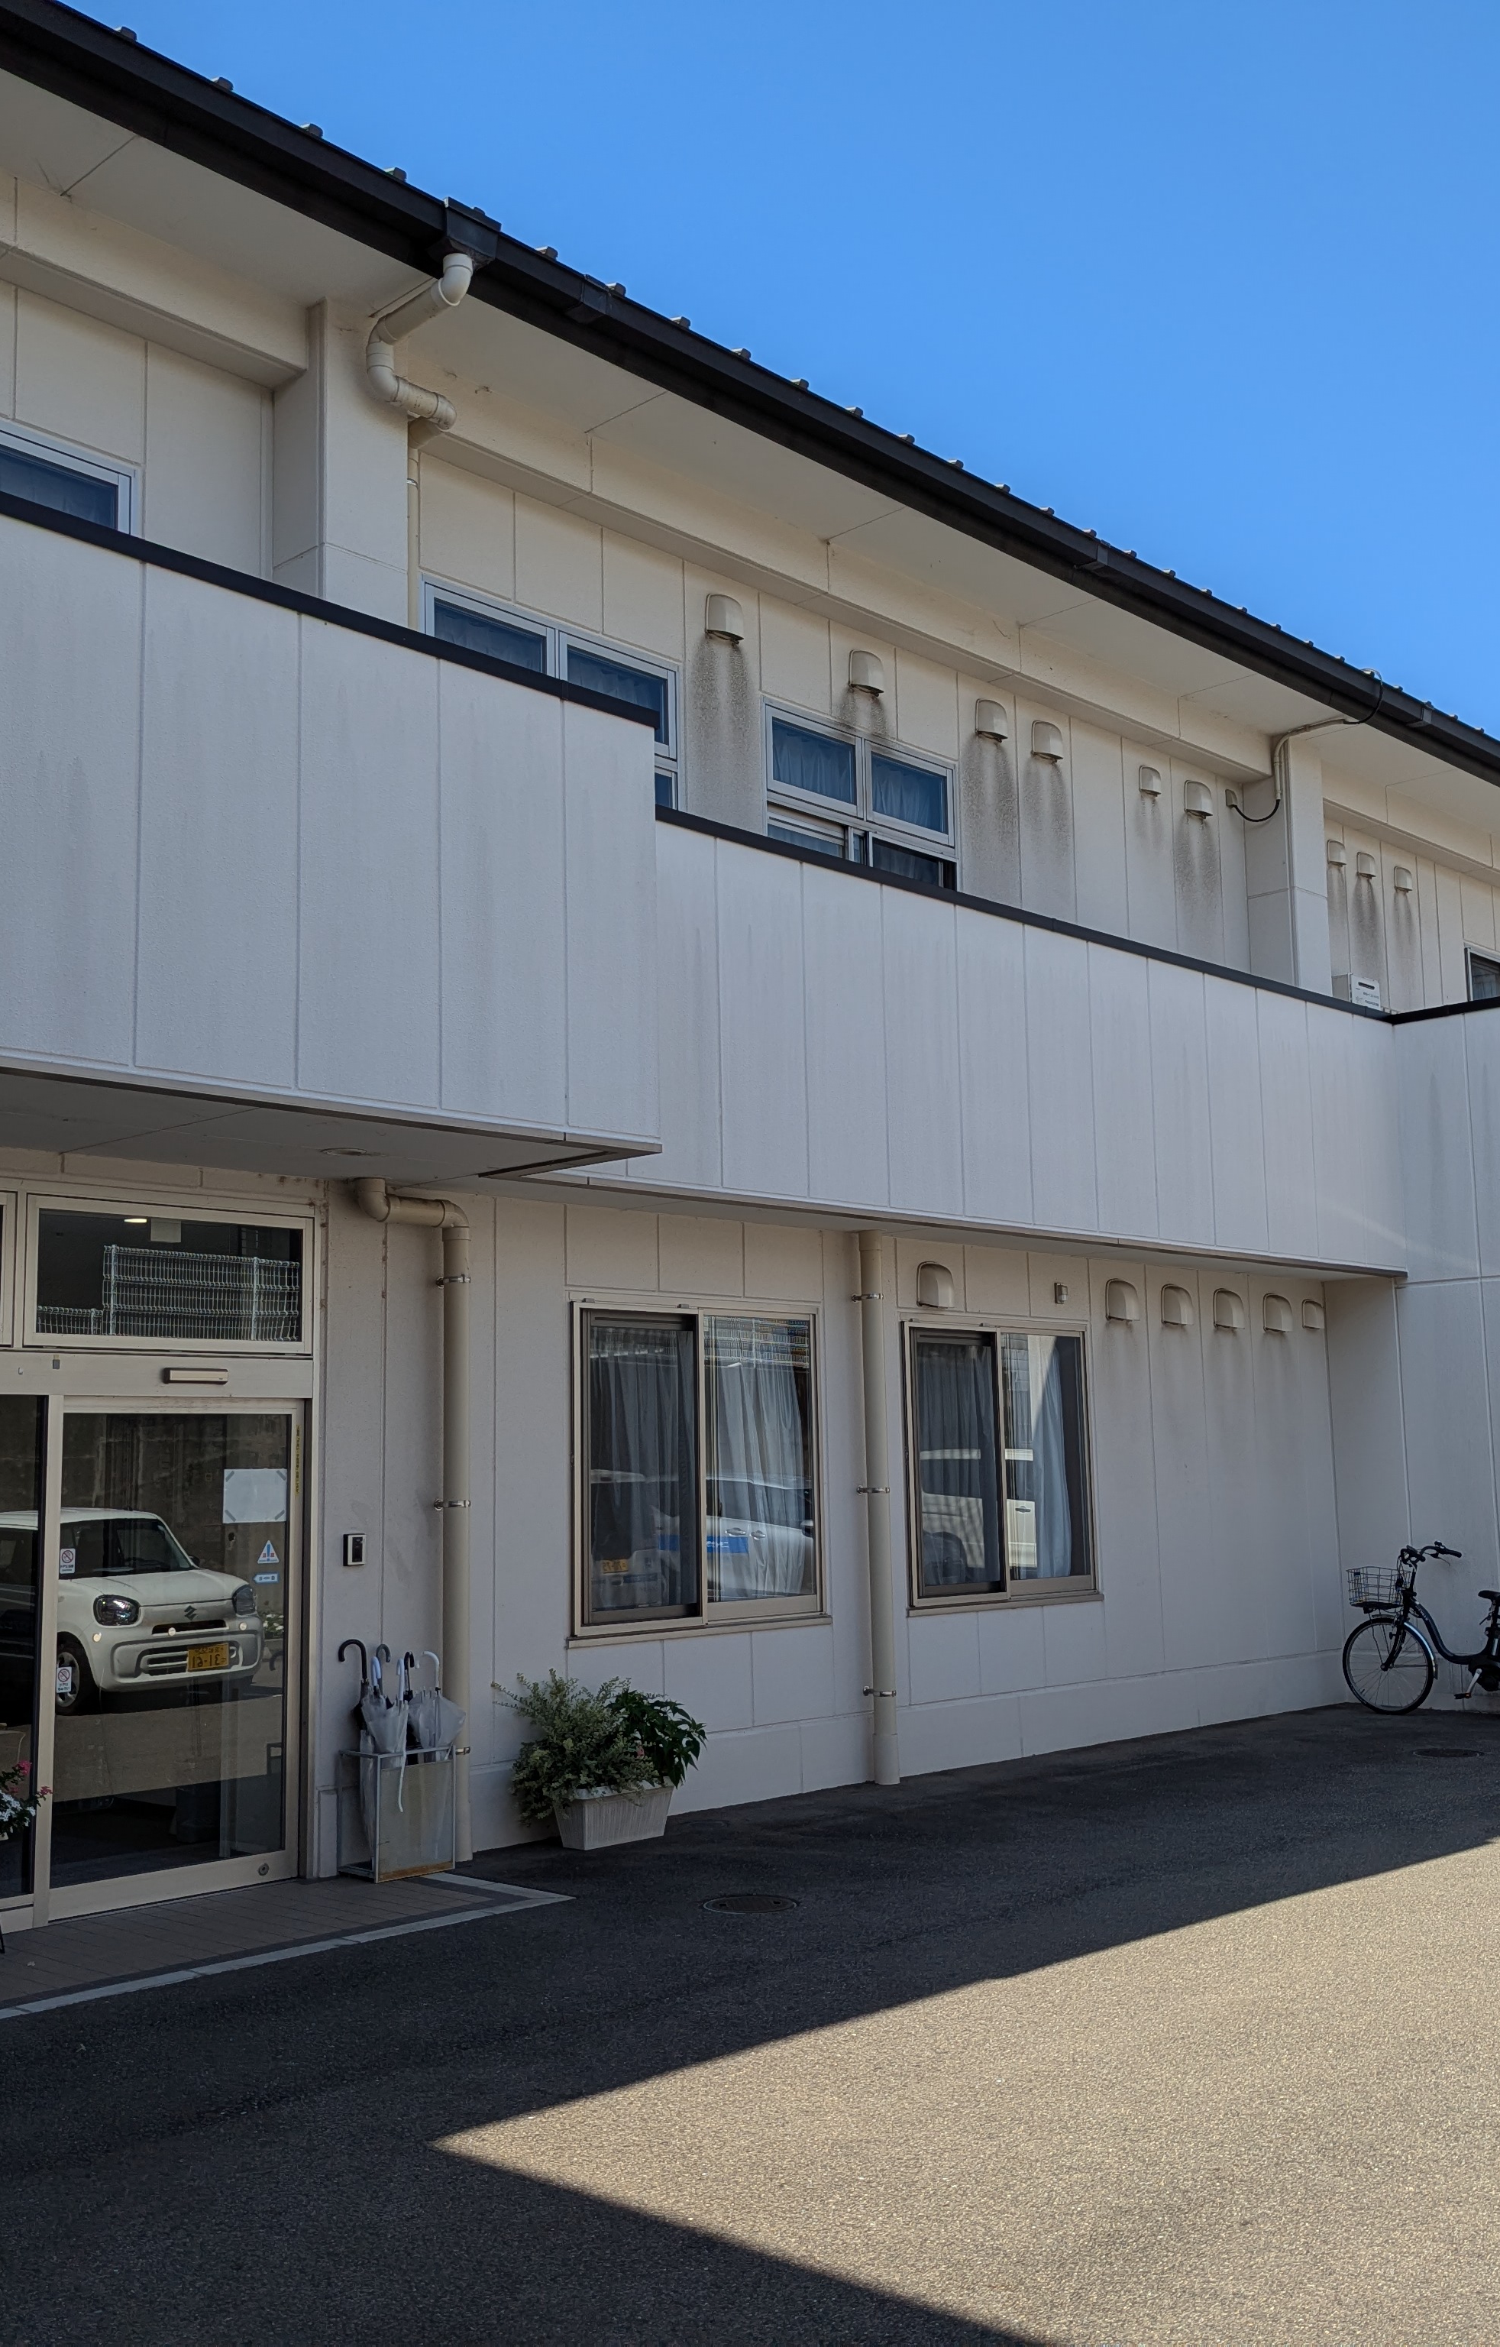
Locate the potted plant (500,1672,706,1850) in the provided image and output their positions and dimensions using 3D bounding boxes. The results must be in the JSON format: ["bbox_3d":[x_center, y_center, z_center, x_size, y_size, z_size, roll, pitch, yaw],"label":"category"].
[{"bbox_3d":[-0.601,2.618,9.674,0.370,0.745,1.100,-8,-10,43],"label":"potted plant"}]

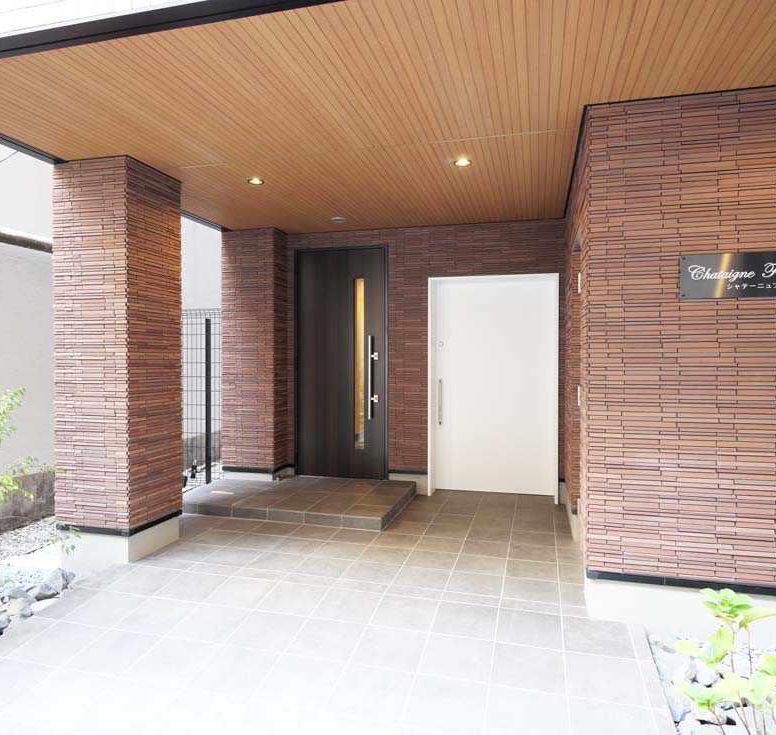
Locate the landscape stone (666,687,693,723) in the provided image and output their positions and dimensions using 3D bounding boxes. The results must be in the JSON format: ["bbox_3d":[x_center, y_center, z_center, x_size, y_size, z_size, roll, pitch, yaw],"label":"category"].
[{"bbox_3d":[1.126,1.306,2.187,0.106,0.091,0.121,0,1,15],"label":"landscape stone"}]

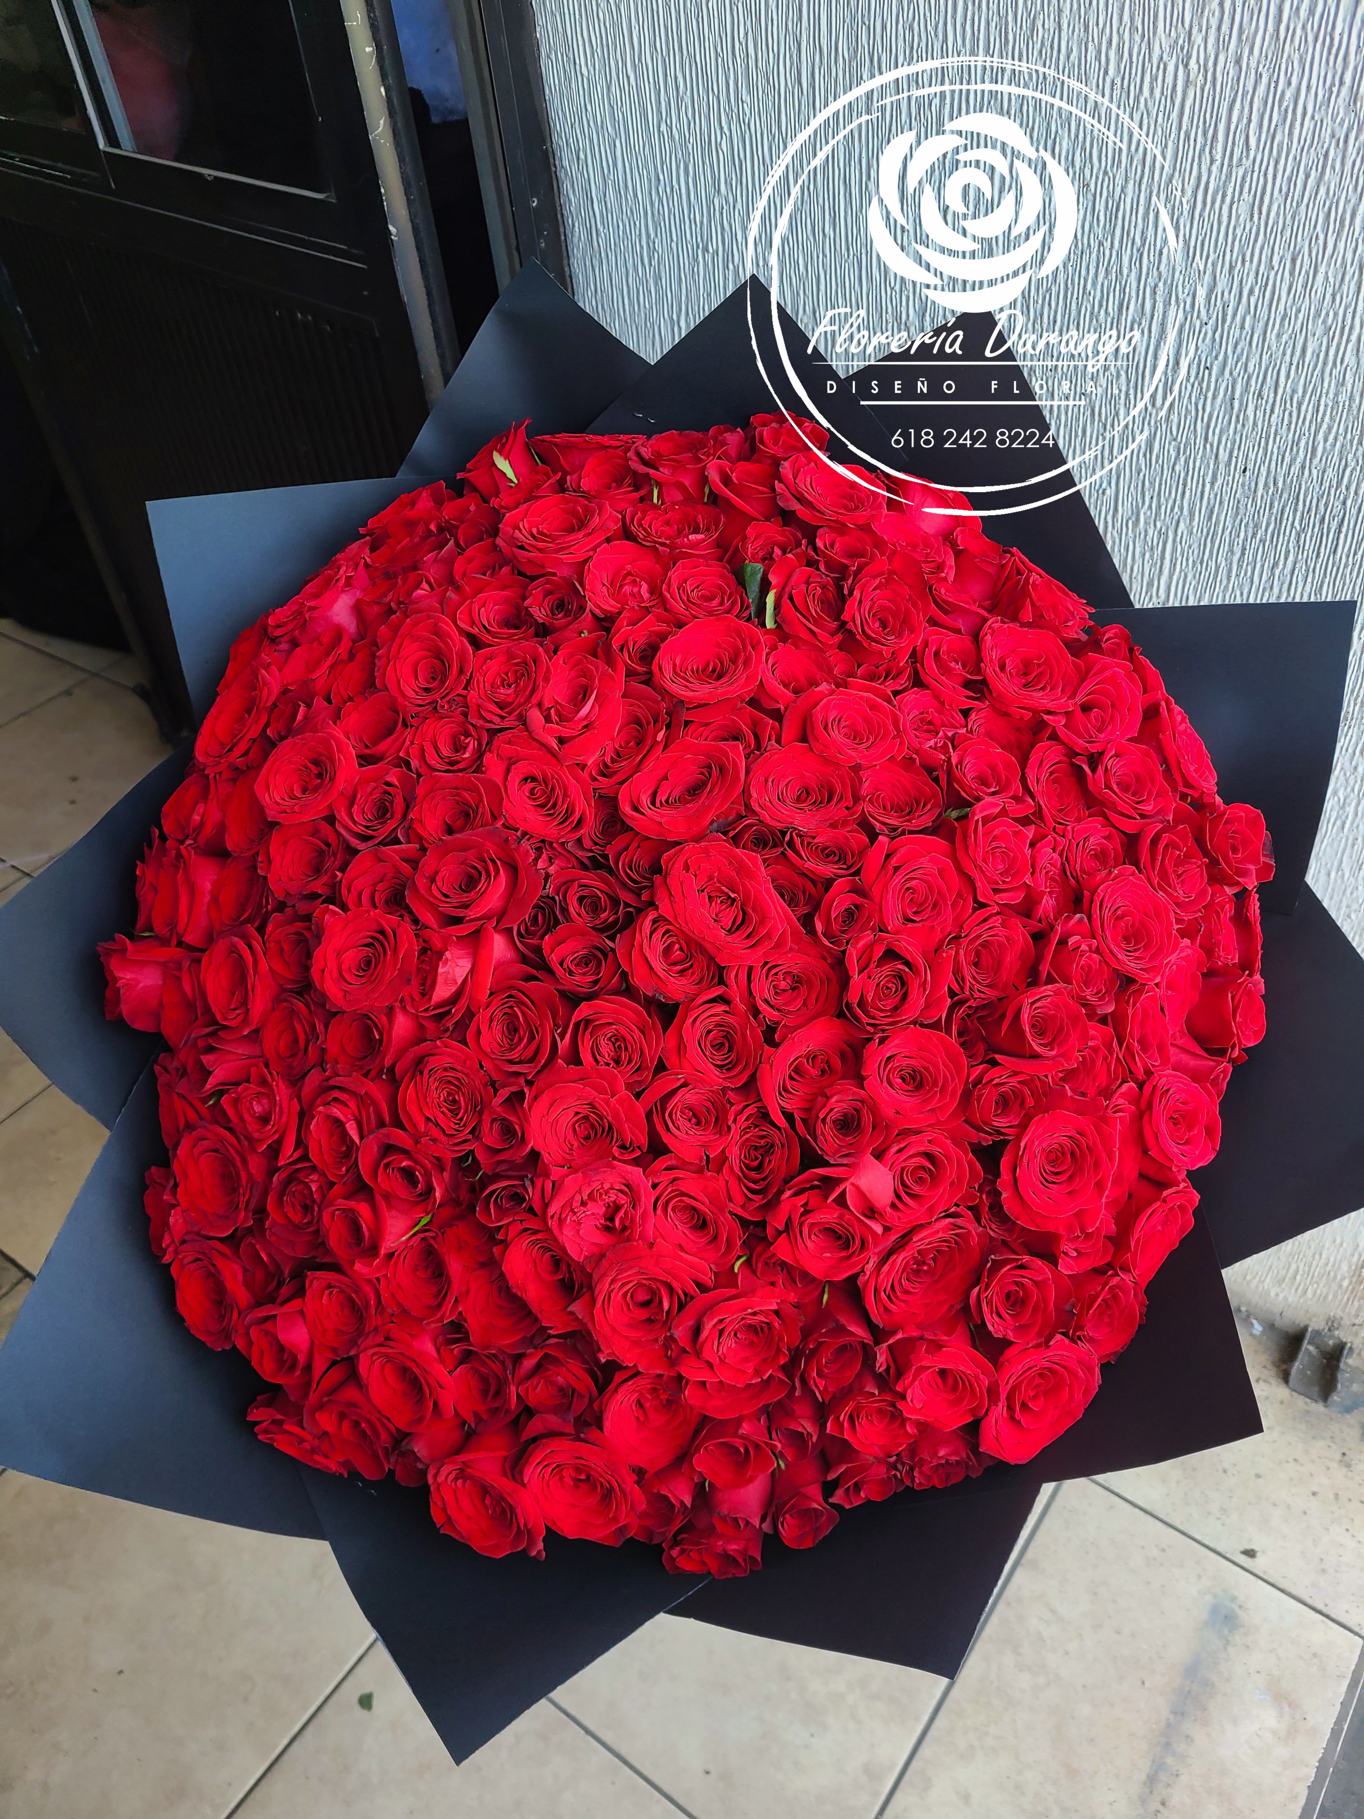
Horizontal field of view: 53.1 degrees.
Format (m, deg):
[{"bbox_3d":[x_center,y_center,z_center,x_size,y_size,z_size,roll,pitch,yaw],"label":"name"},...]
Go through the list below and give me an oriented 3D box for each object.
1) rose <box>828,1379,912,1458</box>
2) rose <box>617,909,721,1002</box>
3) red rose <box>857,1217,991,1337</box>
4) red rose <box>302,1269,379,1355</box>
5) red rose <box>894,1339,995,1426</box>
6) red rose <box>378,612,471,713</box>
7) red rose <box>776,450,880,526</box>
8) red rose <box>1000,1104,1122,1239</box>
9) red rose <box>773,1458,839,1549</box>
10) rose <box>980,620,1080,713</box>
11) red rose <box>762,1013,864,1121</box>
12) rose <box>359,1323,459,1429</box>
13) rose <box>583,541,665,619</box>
[{"bbox_3d":[0.114,0.308,0.835,0.052,0.052,0.041,-4,14,3],"label":"rose"},{"bbox_3d":[-0.012,0.034,0.830,0.062,0.048,0.062,0,67,-16],"label":"rose"},{"bbox_3d":[0.129,0.194,0.727,0.069,0.069,0.052,0,-3,-3],"label":"red rose"},{"bbox_3d":[-0.190,0.224,0.760,0.046,0.046,0.036,0,0,9],"label":"red rose"},{"bbox_3d":[0.161,0.297,0.850,0.061,0.048,0.061,0,64,0],"label":"red rose"},{"bbox_3d":[-0.158,-0.152,0.855,0.060,0.045,0.060,5,85,13],"label":"red rose"},{"bbox_3d":[0.100,-0.278,0.950,0.069,0.054,0.069,0,57,-2],"label":"red rose"},{"bbox_3d":[0.220,0.153,0.805,0.072,0.047,0.072,0,85,-2],"label":"red rose"},{"bbox_3d":[0.076,0.370,0.860,0.044,0.044,0.047,-10,21,-3],"label":"red rose"},{"bbox_3d":[0.242,-0.169,0.951,0.070,0.051,0.070,40,53,2],"label":"rose"},{"bbox_3d":[0.068,0.084,0.726,0.055,0.044,0.055,0,81,0],"label":"red rose"},{"bbox_3d":[-0.167,0.282,0.827,0.065,0.048,0.065,4,88,12],"label":"rose"},{"bbox_3d":[-0.040,-0.226,0.936,0.057,0.042,0.057,-1,59,1],"label":"rose"}]

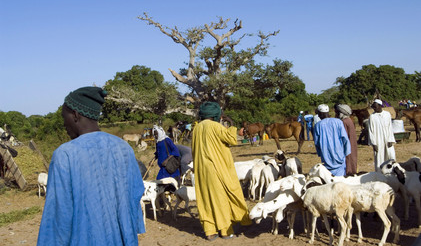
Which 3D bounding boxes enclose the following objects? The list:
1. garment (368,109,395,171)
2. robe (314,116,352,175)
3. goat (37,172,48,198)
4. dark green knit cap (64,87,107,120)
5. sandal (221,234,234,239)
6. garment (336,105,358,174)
[{"bbox_3d":[4.088,0.451,10.800,0.640,1.460,0.420,-4,1,13],"label":"garment"},{"bbox_3d":[2.227,0.475,8.302,0.660,1.180,0.420,-5,0,14],"label":"robe"},{"bbox_3d":[-3.960,1.544,11.751,0.900,0.670,0.270,-5,0,-37],"label":"goat"},{"bbox_3d":[-0.662,-0.104,2.420,0.218,0.160,0.182,15,7,25],"label":"dark green knit cap"},{"bbox_3d":[0.224,1.478,6.020,0.100,0.070,0.260,-5,0,40],"label":"sandal"},{"bbox_3d":[3.017,0.398,10.000,0.450,1.600,0.520,-3,1,41],"label":"garment"}]

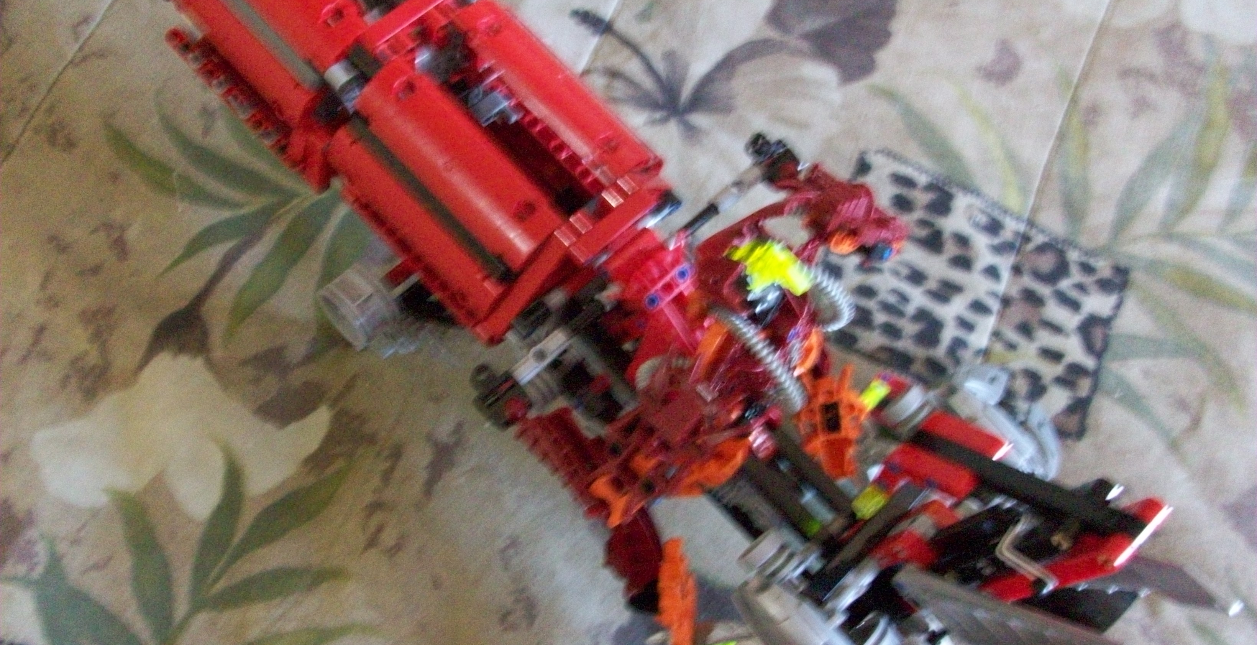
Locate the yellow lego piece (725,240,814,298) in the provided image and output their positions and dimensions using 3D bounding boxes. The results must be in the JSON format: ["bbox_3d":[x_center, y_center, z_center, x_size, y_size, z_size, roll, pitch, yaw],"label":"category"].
[{"bbox_3d":[0.053,-0.021,0.462,0.031,0.016,0.017,22,74,8],"label":"yellow lego piece"}]

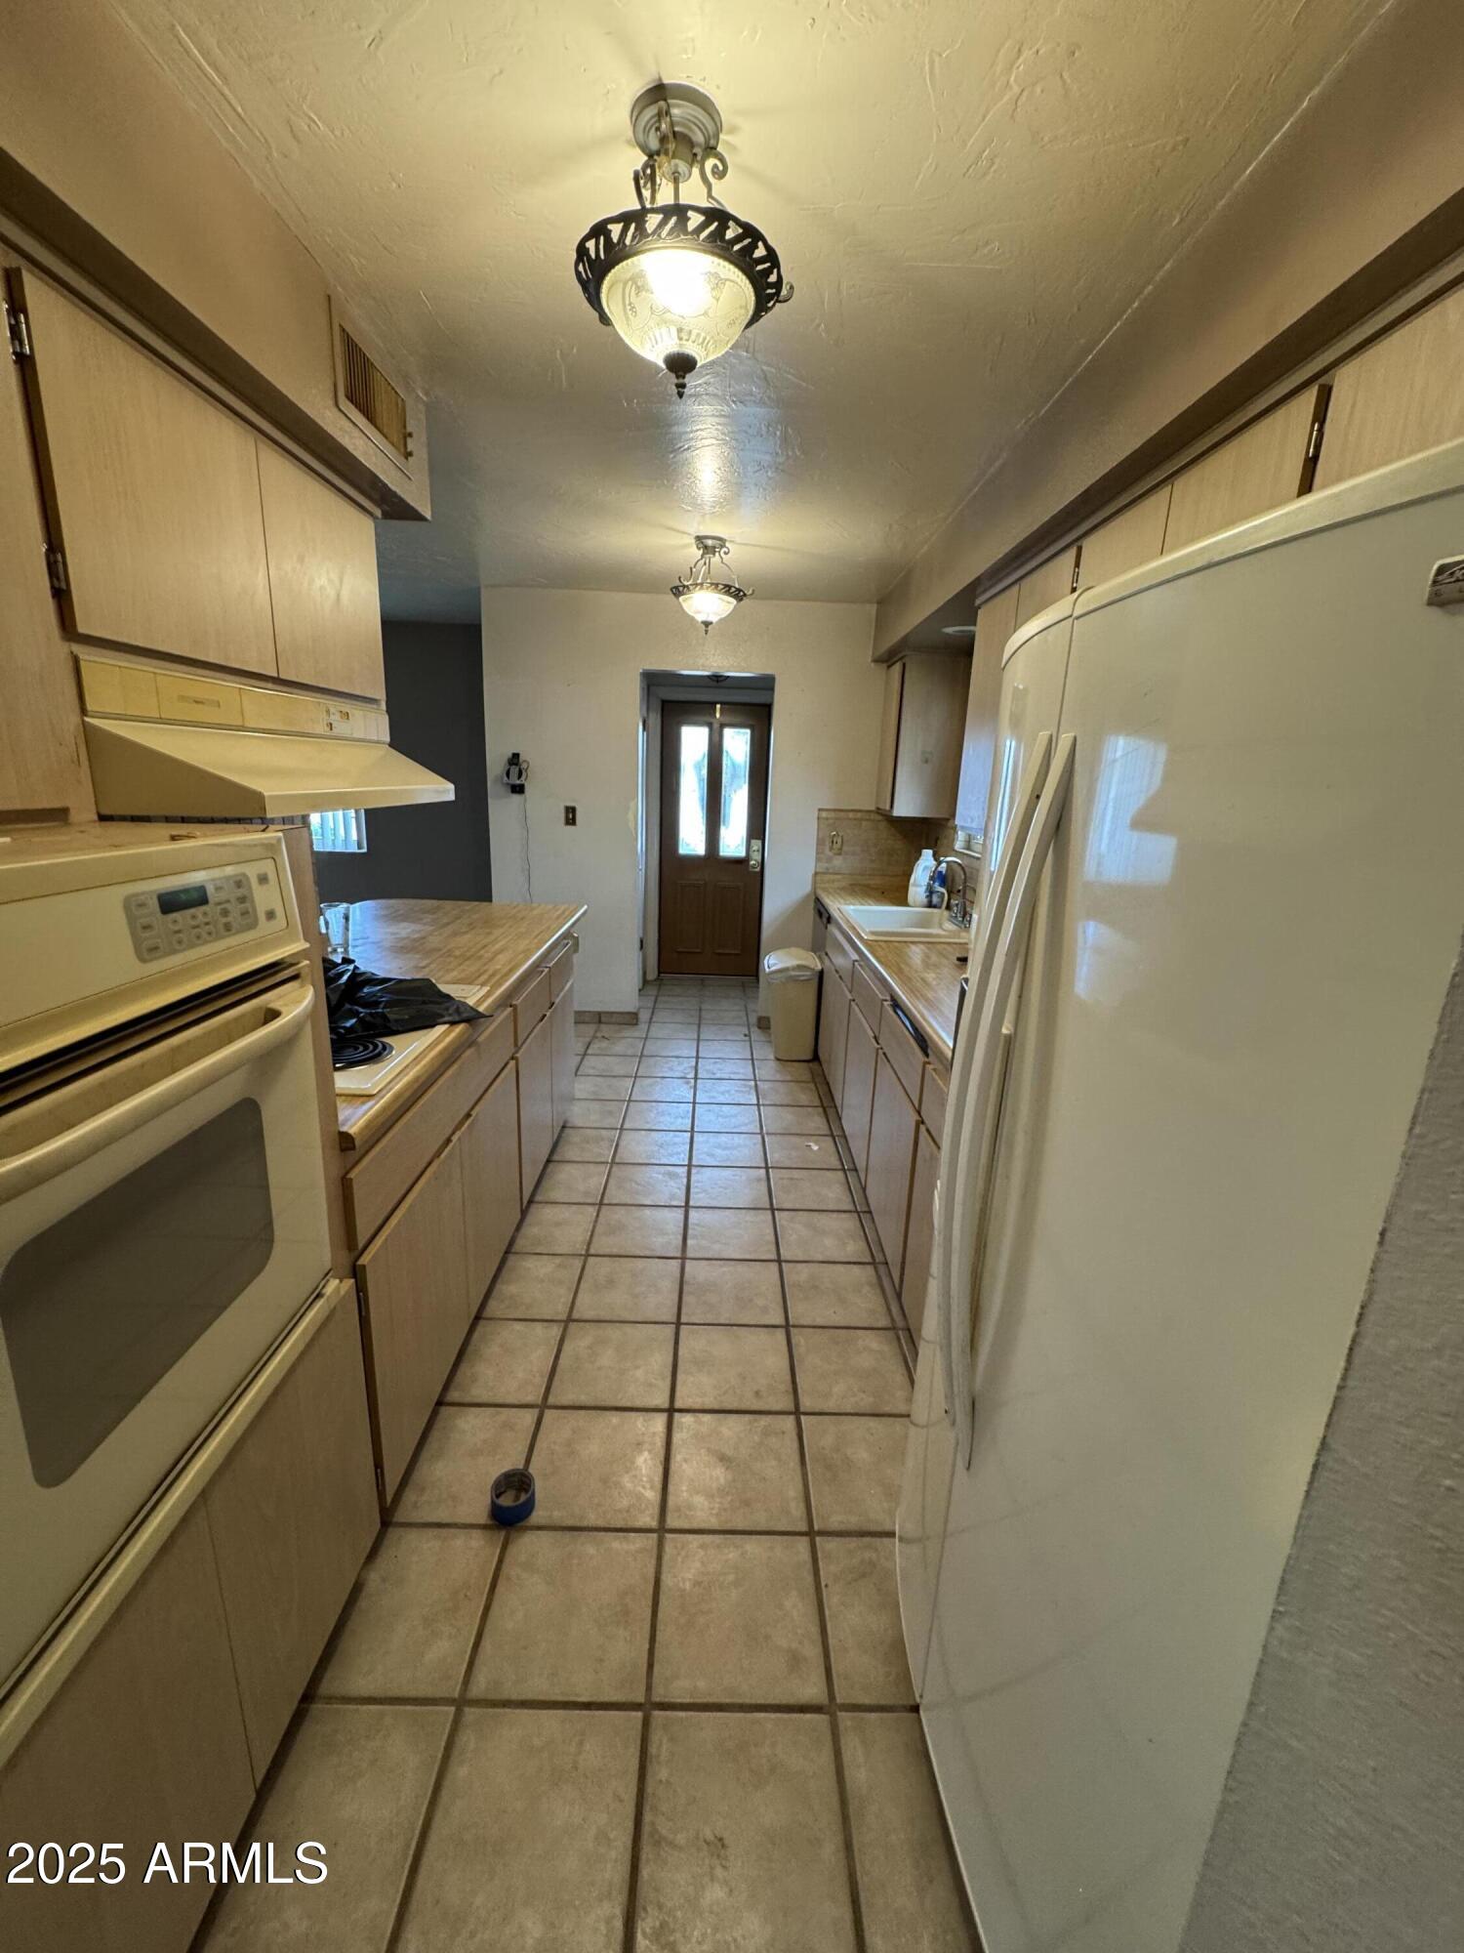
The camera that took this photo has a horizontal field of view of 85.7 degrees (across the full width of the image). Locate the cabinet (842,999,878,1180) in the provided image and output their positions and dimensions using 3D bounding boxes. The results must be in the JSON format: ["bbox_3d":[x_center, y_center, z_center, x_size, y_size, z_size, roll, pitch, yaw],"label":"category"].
[{"bbox_3d":[0.773,0.447,3.087,0.560,0.551,0.582,2,14,-1],"label":"cabinet"}]

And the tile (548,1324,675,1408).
[{"bbox_3d":[-0.305,1.019,2.070,0.303,0.011,0.306,2,14,-1],"label":"tile"}]

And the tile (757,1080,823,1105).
[{"bbox_3d":[0.288,0.586,3.944,0.302,0.010,0.305,2,14,-1],"label":"tile"}]

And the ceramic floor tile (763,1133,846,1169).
[{"bbox_3d":[0.291,0.732,3.286,0.296,0.010,0.301,2,14,-1],"label":"ceramic floor tile"}]

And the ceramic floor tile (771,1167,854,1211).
[{"bbox_3d":[0.302,0.817,3.023,0.302,0.010,0.305,2,14,-1],"label":"ceramic floor tile"}]

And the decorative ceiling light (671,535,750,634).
[{"bbox_3d":[-0.097,-1.645,3.347,0.335,0.365,0.335,2,14,-1],"label":"decorative ceiling light"}]

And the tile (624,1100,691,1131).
[{"bbox_3d":[-0.325,0.636,3.576,0.296,0.010,0.301,2,14,-1],"label":"tile"}]

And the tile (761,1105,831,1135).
[{"bbox_3d":[0.290,0.660,3.600,0.298,0.012,0.300,2,14,-1],"label":"tile"}]

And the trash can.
[{"bbox_3d":[0.337,0.133,4.440,0.300,0.610,0.360,2,14,-1],"label":"trash can"}]

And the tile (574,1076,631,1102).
[{"bbox_3d":[-0.644,0.554,3.893,0.303,0.011,0.306,2,14,-1],"label":"tile"}]

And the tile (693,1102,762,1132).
[{"bbox_3d":[-0.019,0.649,3.592,0.298,0.012,0.300,2,14,-1],"label":"tile"}]

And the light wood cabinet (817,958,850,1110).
[{"bbox_3d":[0.763,0.272,3.761,0.560,0.563,0.798,2,14,-1],"label":"light wood cabinet"}]

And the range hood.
[{"bbox_3d":[-1.009,-0.456,1.751,0.450,0.155,1.080,2,14,-1],"label":"range hood"}]

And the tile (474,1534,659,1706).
[{"bbox_3d":[-0.292,1.159,1.445,0.296,0.010,0.301,2,14,-1],"label":"tile"}]

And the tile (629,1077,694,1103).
[{"bbox_3d":[-0.337,0.567,3.929,0.302,0.010,0.305,2,14,-1],"label":"tile"}]

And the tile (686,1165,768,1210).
[{"bbox_3d":[-0.010,0.802,2.993,0.303,0.011,0.306,2,14,-1],"label":"tile"}]

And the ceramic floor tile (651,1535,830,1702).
[{"bbox_3d":[0.015,1.181,1.467,0.303,0.011,0.306,2,14,-1],"label":"ceramic floor tile"}]

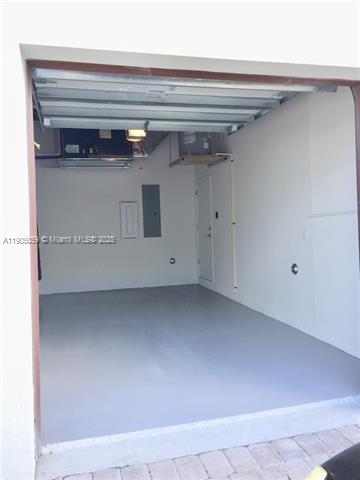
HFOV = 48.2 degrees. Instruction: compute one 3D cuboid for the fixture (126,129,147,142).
[{"bbox_3d":[-0.625,-1.533,5.740,0.270,0.170,0.220,-2,2,-14],"label":"fixture"}]

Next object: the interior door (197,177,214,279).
[{"bbox_3d":[0.518,-0.208,8.388,0.070,2.050,0.900,-2,2,-14],"label":"interior door"}]

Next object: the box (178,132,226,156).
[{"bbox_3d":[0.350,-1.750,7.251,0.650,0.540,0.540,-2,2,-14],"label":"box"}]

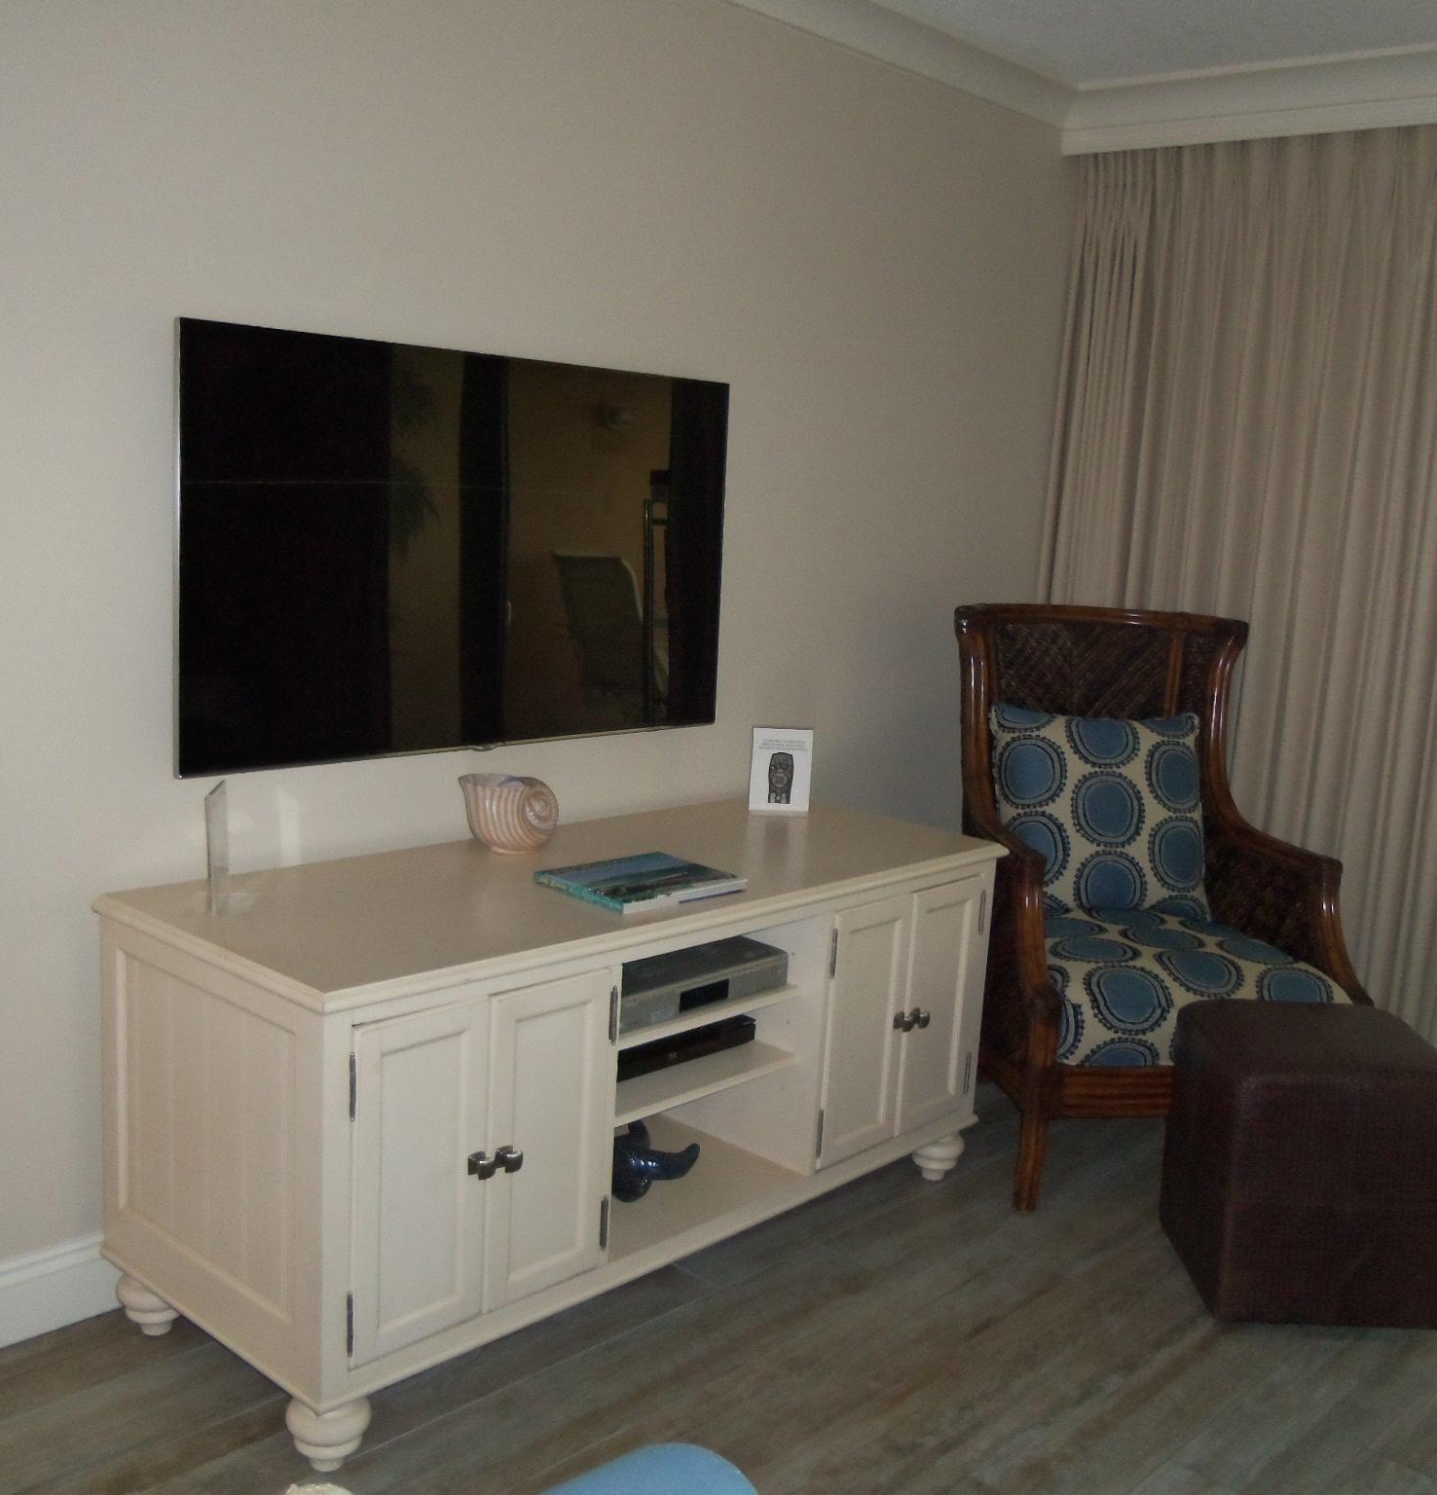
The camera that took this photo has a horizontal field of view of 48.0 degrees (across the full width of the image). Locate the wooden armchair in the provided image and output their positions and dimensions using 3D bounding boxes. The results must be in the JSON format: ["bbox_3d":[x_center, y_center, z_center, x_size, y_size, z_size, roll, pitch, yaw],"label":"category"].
[{"bbox_3d":[0.925,0.312,3.501,0.700,1.140,0.760,2,9,-7],"label":"wooden armchair"}]

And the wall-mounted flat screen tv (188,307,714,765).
[{"bbox_3d":[-0.426,-0.351,2.937,0.050,0.701,1.228,11,12,42],"label":"wall-mounted flat screen tv"}]

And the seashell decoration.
[{"bbox_3d":[-0.387,0.121,2.955,0.145,0.133,0.190,11,12,42],"label":"seashell decoration"}]

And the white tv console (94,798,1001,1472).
[{"bbox_3d":[-0.210,0.565,2.905,0.615,0.709,1.585,11,12,42],"label":"white tv console"}]

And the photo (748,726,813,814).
[{"bbox_3d":[0.136,0.046,3.453,0.128,0.177,0.045,2,9,-4],"label":"photo"}]

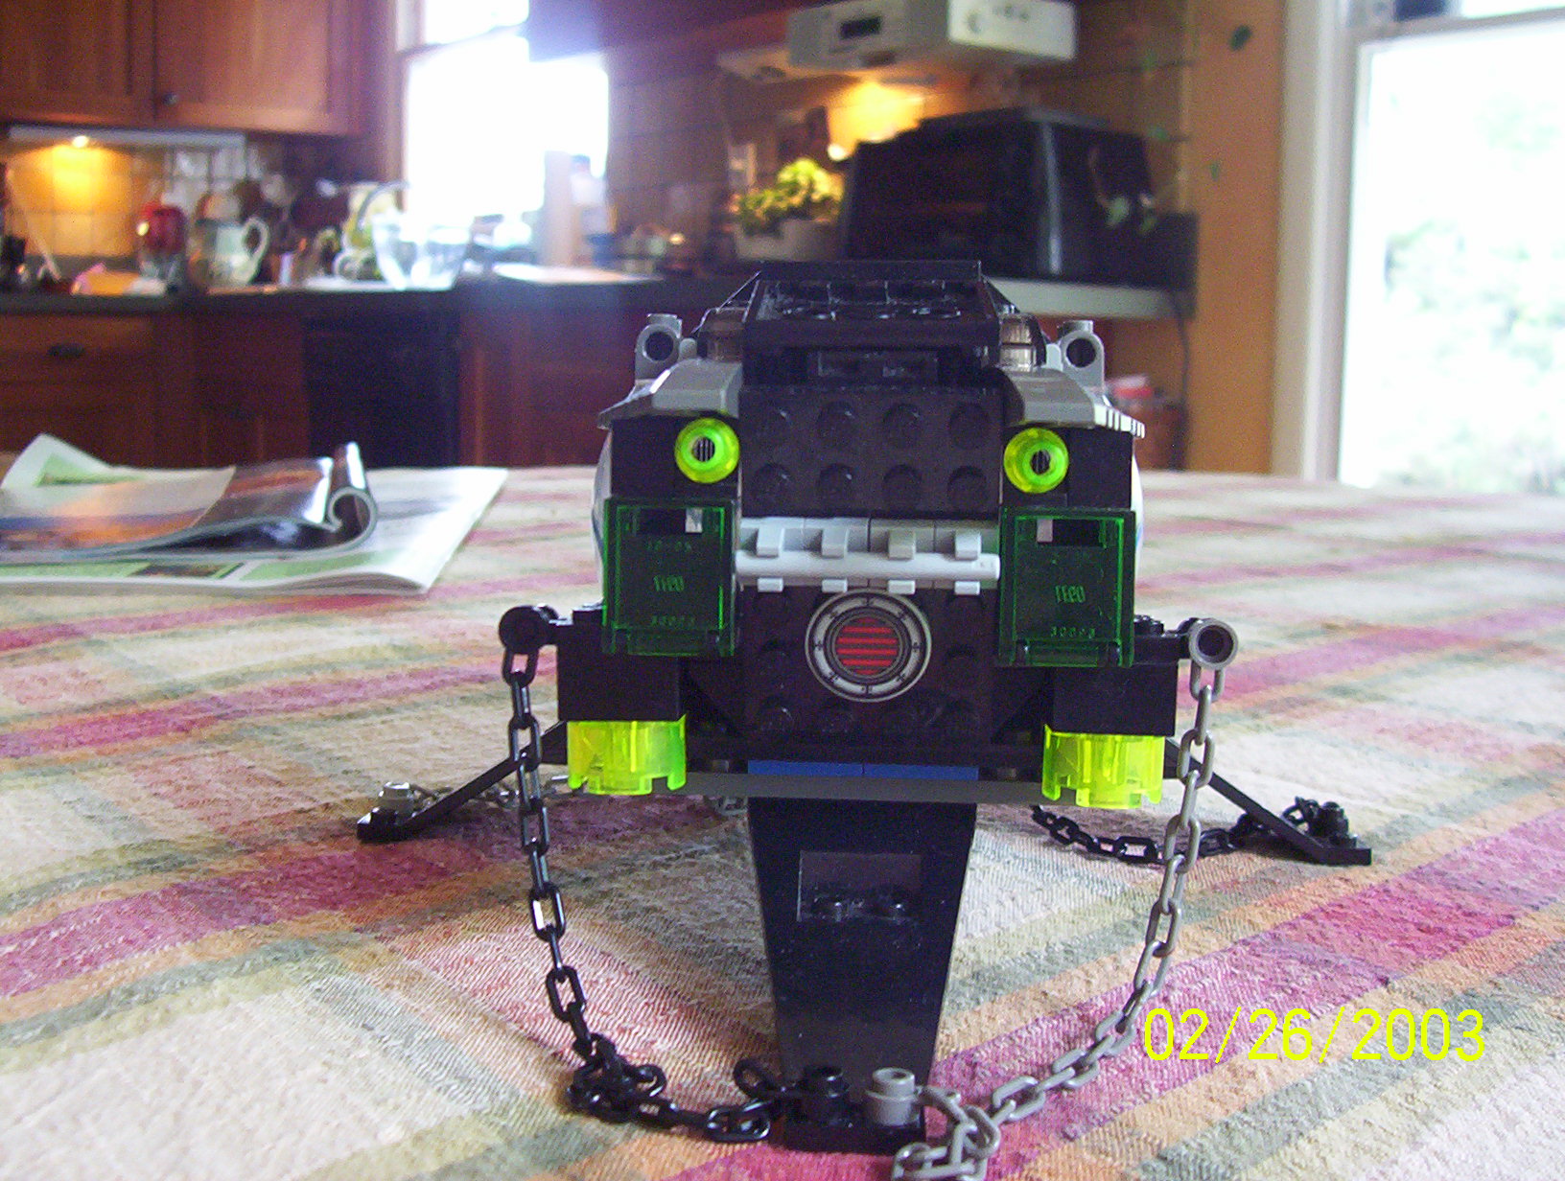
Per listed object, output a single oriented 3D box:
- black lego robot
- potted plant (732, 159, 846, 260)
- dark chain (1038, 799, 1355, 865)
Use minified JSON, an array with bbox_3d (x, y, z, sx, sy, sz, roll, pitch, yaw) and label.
[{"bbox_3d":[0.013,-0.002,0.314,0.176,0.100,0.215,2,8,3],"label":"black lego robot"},{"bbox_3d":[0.021,-0.655,3.350,0.195,0.185,0.190,6,9,33],"label":"potted plant"},{"bbox_3d":[0.072,0.041,0.348,0.060,0.009,0.042,2,8,3],"label":"dark chain"}]

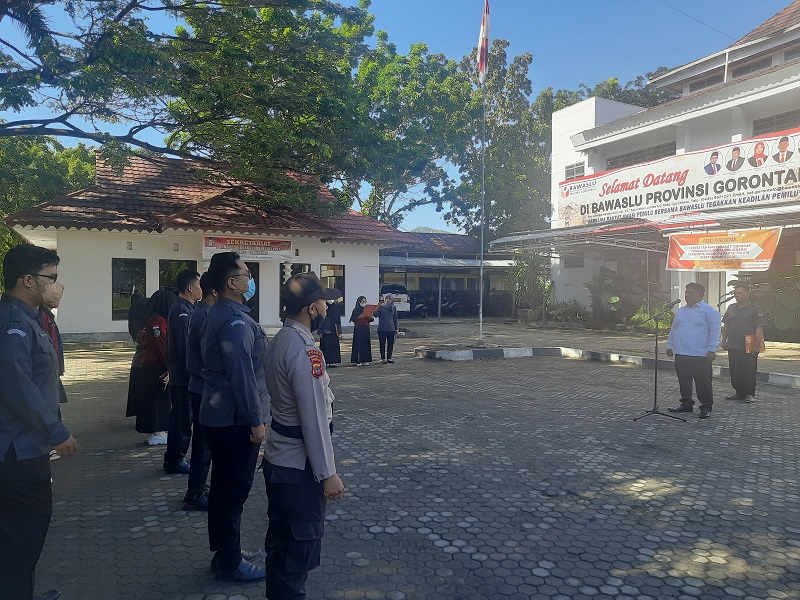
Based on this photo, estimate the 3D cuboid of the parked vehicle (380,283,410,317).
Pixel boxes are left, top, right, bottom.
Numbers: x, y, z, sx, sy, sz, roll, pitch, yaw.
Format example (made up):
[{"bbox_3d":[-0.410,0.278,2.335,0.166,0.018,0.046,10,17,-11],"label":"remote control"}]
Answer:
[{"bbox_3d":[-0.450,0.040,32.000,1.700,1.760,4.300,0,0,-9],"label":"parked vehicle"}]

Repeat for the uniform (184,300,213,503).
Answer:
[{"bbox_3d":[-1.340,0.710,4.100,0.330,1.410,0.500,0,0,-27],"label":"uniform"}]

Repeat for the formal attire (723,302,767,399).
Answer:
[{"bbox_3d":[4.980,0.730,8.390,0.350,1.380,0.580,0,0,-37],"label":"formal attire"}]

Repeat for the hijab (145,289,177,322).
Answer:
[{"bbox_3d":[-2.380,0.060,5.770,0.320,0.370,0.280,0,0,-33],"label":"hijab"}]

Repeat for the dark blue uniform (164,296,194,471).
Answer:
[{"bbox_3d":[-1.830,0.700,4.860,0.320,1.460,0.480,0,0,-33],"label":"dark blue uniform"}]

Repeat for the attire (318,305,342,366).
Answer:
[{"bbox_3d":[-1.540,0.760,12.700,0.550,1.360,0.360,0,0,-18],"label":"attire"}]

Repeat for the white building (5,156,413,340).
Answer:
[{"bbox_3d":[-8.400,-2.300,25.600,15.000,7.500,11.500,0,0,-33],"label":"white building"}]

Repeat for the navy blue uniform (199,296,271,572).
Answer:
[{"bbox_3d":[-0.880,0.700,3.060,0.330,1.430,0.520,0,0,-27],"label":"navy blue uniform"}]

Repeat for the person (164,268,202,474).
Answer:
[{"bbox_3d":[-1.810,0.605,4.860,0.350,1.690,0.500,0,0,-33],"label":"person"}]

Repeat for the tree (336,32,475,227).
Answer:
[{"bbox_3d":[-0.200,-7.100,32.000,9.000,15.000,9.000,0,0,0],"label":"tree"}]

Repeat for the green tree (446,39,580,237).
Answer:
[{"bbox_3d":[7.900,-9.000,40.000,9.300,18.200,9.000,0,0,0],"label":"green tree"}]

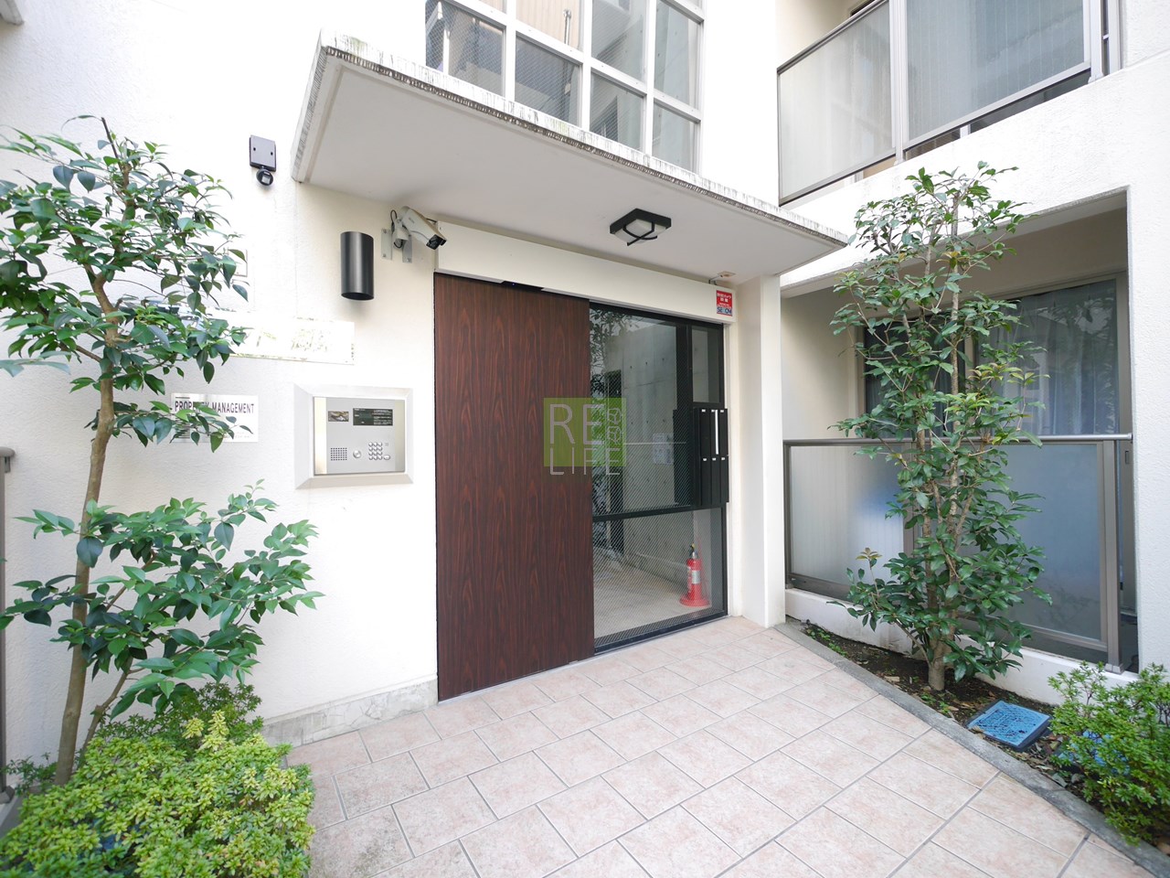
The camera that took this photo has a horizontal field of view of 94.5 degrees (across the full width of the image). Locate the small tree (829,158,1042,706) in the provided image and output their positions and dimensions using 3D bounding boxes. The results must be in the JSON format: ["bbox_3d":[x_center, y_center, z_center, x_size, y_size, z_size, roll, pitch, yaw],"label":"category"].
[{"bbox_3d":[1.869,-0.063,2.947,0.870,2.820,0.970,-1,0,-32],"label":"small tree"}]

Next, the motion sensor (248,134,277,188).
[{"bbox_3d":[-1.391,-1.196,2.340,0.100,0.205,0.085,-1,0,-34],"label":"motion sensor"}]

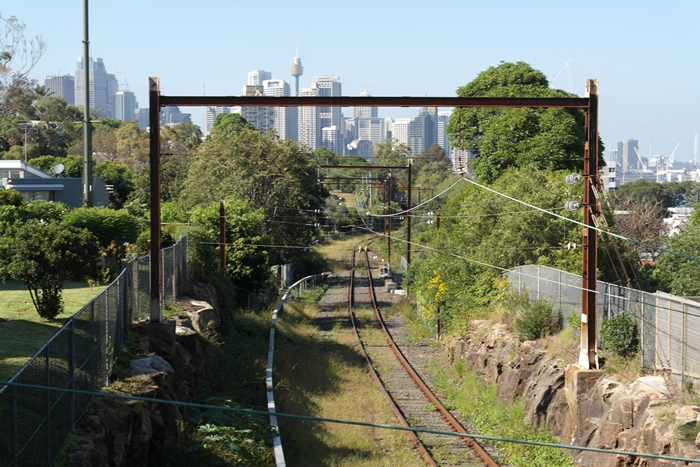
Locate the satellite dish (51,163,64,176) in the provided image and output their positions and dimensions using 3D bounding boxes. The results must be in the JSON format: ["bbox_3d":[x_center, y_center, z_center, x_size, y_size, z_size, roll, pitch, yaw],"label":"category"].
[{"bbox_3d":[-17.830,-3.874,91.193,0.820,0.900,0.600,2,3,32],"label":"satellite dish"}]

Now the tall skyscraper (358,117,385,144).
[{"bbox_3d":[45.942,-185.207,3194.709,50.000,125.000,34.000,1,3,17],"label":"tall skyscraper"}]

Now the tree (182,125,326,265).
[{"bbox_3d":[-6.563,-2.292,104.000,10.000,10.560,9.500,0,3,-4],"label":"tree"}]

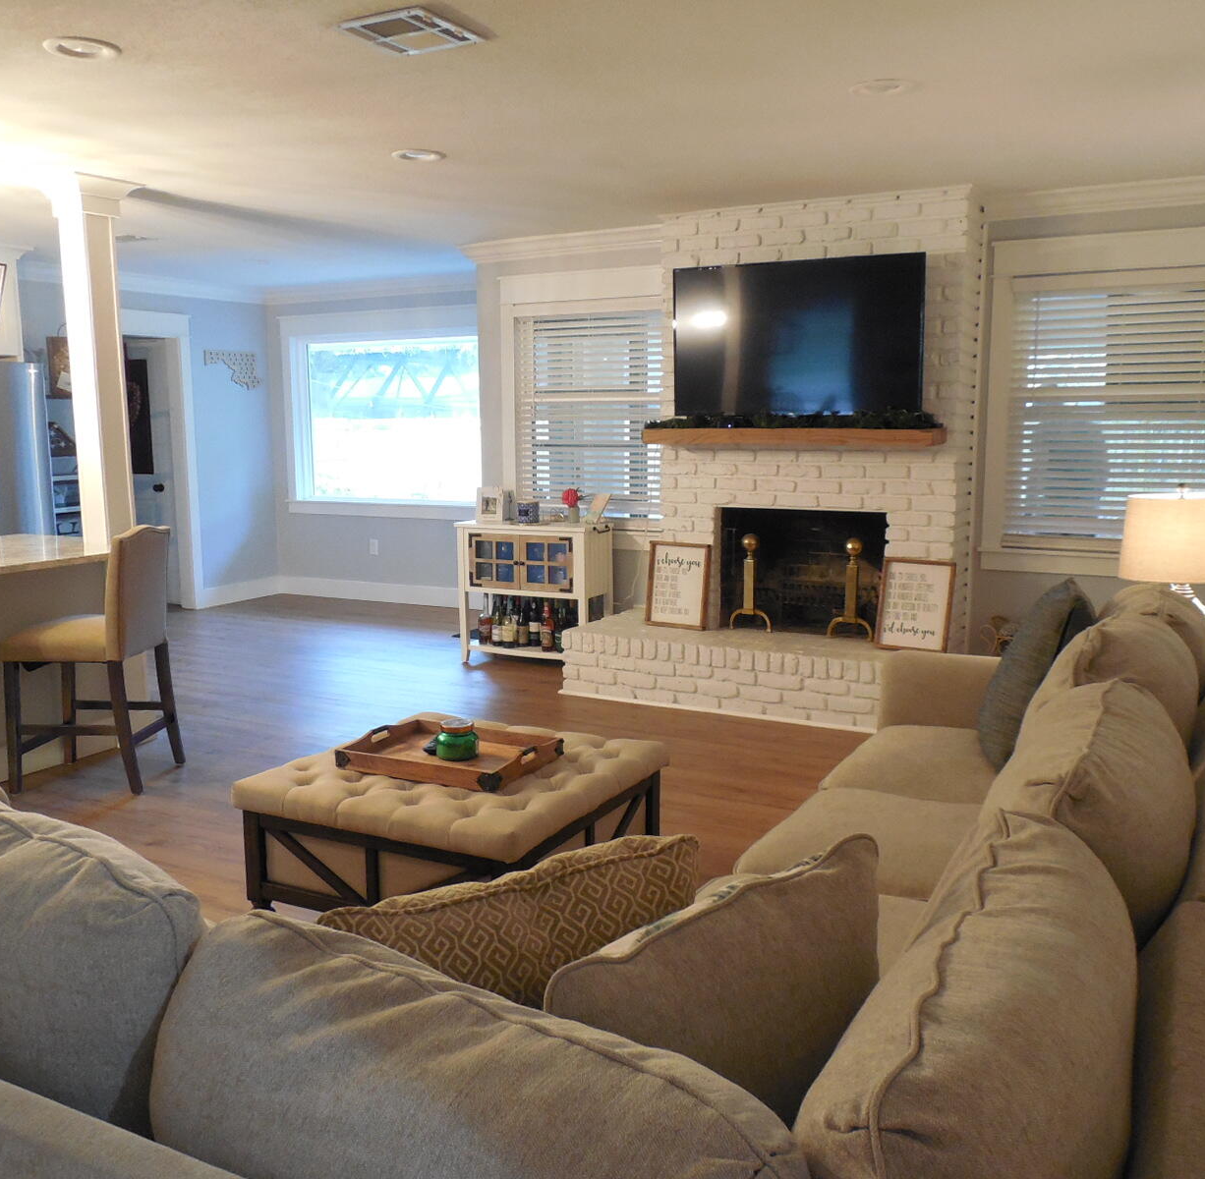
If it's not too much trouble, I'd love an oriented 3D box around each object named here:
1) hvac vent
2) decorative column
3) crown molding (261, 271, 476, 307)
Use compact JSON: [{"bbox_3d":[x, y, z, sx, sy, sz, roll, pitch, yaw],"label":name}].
[{"bbox_3d":[-0.503,-1.468,3.010,0.272,0.022,0.285,4,10,29],"label":"hvac vent"},{"bbox_3d":[-2.211,-0.992,4.970,0.330,1.514,0.330,4,10,29],"label":"decorative column"},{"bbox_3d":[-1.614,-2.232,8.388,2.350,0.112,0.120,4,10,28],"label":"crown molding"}]

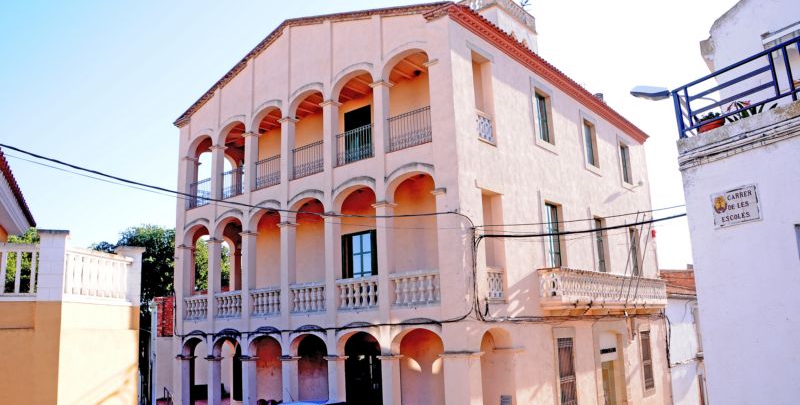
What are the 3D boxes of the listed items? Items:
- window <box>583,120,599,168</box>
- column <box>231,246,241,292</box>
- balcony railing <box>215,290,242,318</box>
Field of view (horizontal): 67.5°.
[{"bbox_3d":[7.620,-2.315,24.106,0.235,1.837,1.217,-12,-16,38],"label":"window"},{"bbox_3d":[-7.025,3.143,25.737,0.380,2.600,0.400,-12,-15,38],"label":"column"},{"bbox_3d":[-6.155,3.695,21.588,1.594,0.942,0.220,-12,-16,38],"label":"balcony railing"}]

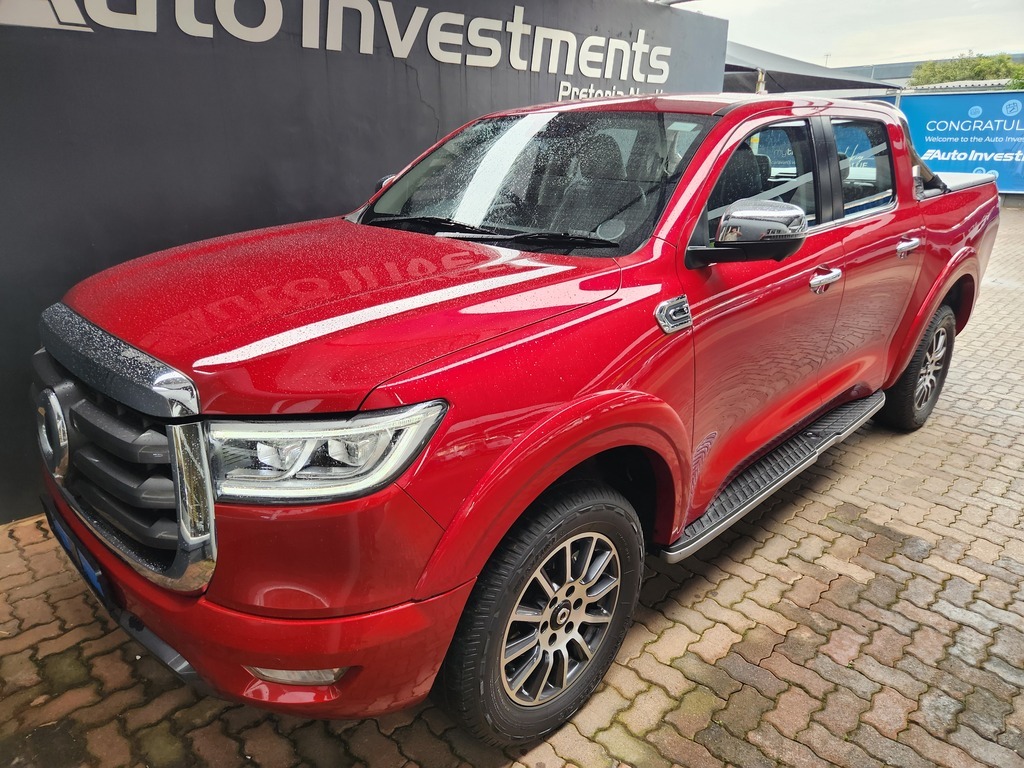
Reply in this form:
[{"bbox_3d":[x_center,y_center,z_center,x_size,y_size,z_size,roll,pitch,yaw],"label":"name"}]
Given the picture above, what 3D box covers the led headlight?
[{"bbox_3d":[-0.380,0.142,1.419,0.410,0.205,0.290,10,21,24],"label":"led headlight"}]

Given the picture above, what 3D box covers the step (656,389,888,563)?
[{"bbox_3d":[1.181,0.333,2.921,2.000,0.085,0.190,-17,26,-41],"label":"step"}]

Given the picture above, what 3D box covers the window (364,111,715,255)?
[{"bbox_3d":[0.045,-0.820,2.559,1.420,0.140,0.780,19,61,42],"label":"window"}]

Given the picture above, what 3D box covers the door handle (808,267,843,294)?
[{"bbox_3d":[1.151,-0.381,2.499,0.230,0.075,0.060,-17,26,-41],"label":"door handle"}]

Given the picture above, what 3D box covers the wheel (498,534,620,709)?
[{"bbox_3d":[0.082,0.619,1.922,0.200,0.490,0.490,19,26,41],"label":"wheel"}]

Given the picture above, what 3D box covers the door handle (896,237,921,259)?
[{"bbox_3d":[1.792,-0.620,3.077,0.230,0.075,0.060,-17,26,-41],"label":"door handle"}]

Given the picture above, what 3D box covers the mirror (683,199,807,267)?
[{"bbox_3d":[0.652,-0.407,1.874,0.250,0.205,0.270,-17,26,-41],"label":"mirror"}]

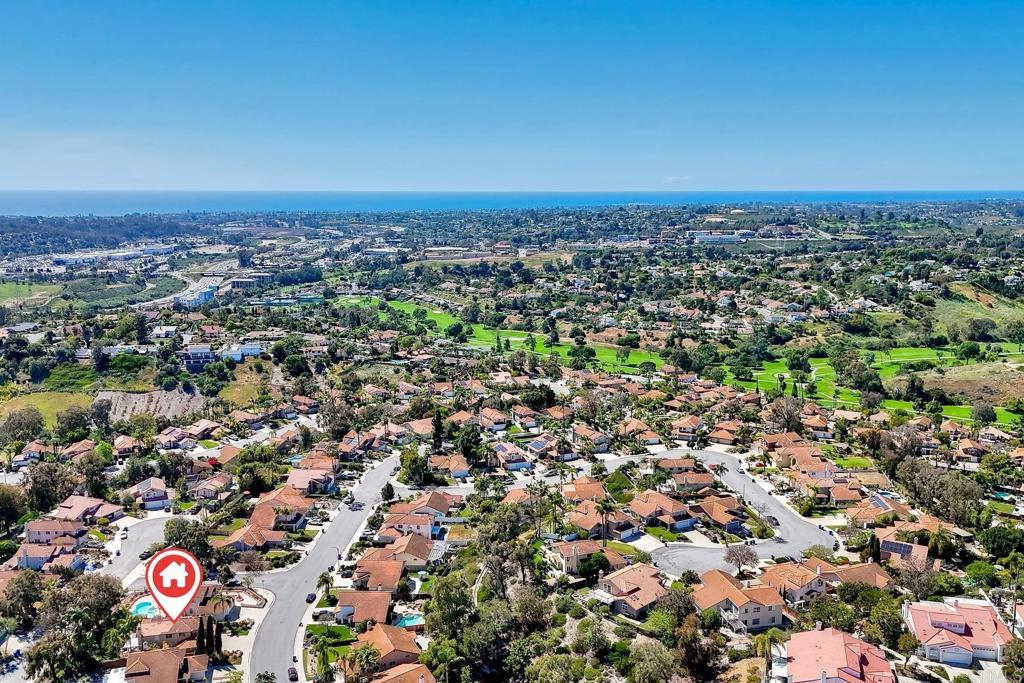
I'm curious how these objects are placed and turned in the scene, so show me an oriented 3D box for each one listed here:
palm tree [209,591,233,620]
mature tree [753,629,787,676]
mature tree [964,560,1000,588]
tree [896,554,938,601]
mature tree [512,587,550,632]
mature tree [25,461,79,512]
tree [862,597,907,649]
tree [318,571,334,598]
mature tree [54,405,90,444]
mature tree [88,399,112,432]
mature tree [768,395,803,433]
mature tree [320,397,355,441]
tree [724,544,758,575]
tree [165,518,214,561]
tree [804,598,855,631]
[{"bbox_3d":[-82.130,74.380,208.380,6.760,9.150,6.420,-5,13,-23],"label":"palm tree"},{"bbox_3d":[45.270,55.340,130.300,5.140,9.920,4.880,0,12,0],"label":"mature tree"},{"bbox_3d":[103.900,51.550,163.840,6.190,5.490,5.880,0,12,0],"label":"mature tree"},{"bbox_3d":[86.350,50.510,157.810,7.850,10.010,7.450,0,12,0],"label":"tree"},{"bbox_3d":[4.500,61.900,170.880,8.770,10.330,8.330,0,12,0],"label":"mature tree"},{"bbox_3d":[-170.370,53.650,273.630,18.380,19.060,15.620,-8,14,-33],"label":"mature tree"},{"bbox_3d":[83.230,62.790,165.260,9.040,11.490,8.140,7,13,29],"label":"tree"},{"bbox_3d":[-55.840,72.750,221.430,5.390,9.010,5.120,-3,12,-15],"label":"tree"},{"bbox_3d":[-159.760,29.970,269.110,10.920,14.260,10.370,0,12,0],"label":"mature tree"},{"bbox_3d":[-155.650,28.130,280.170,7.910,13.310,7.520,0,12,0],"label":"mature tree"},{"bbox_3d":[127.290,33.510,344.220,14.560,17.610,13.100,5,13,21],"label":"mature tree"},{"bbox_3d":[-66.470,29.150,282.120,12.610,16.500,11.980,0,12,0],"label":"mature tree"},{"bbox_3d":[53.800,51.410,173.670,7.630,6.700,7.240,0,12,0],"label":"tree"},{"bbox_3d":[-106.520,65.200,243.530,15.010,14.760,12.010,-6,13,-25],"label":"tree"},{"bbox_3d":[63.500,55.130,148.090,9.210,6.990,8.750,0,12,0],"label":"tree"}]

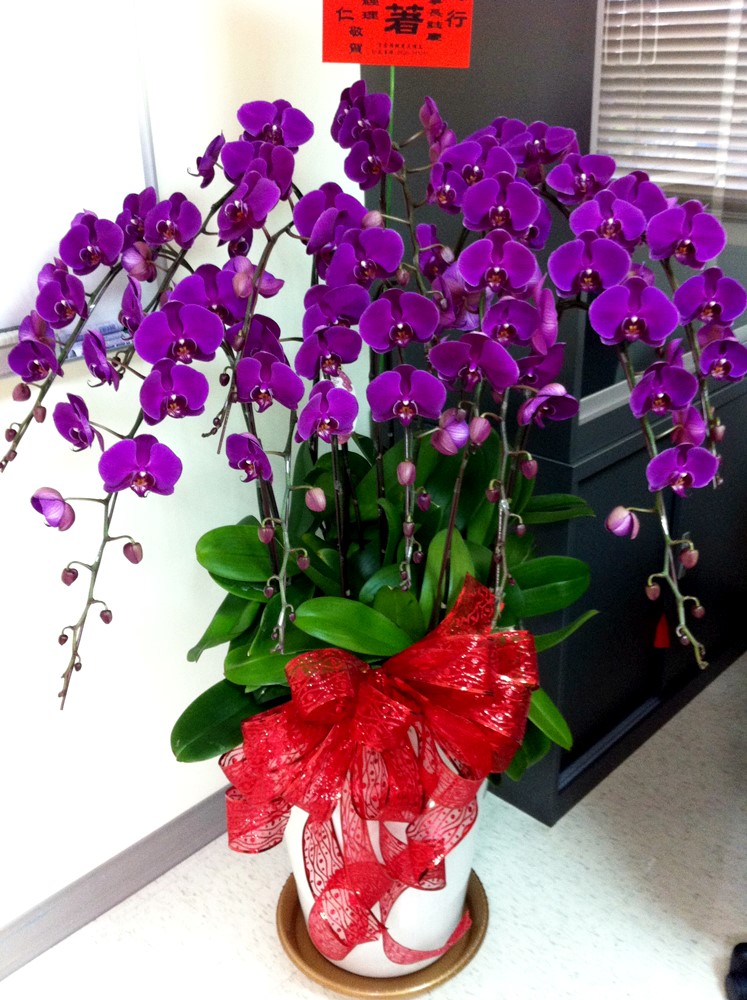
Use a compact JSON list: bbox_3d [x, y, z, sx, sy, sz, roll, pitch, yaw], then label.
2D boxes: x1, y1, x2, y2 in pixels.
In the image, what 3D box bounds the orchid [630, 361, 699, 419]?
[{"bbox_3d":[0.342,-0.130,1.190,0.084,0.074,0.045,-2,18,16],"label":"orchid"}]

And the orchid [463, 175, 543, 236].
[{"bbox_3d":[0.159,-0.365,1.250,0.097,0.076,0.040,8,21,5],"label":"orchid"}]

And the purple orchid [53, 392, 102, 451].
[{"bbox_3d":[-0.331,-0.089,1.130,0.078,0.064,0.035,21,33,40],"label":"purple orchid"}]

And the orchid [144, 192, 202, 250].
[{"bbox_3d":[-0.264,-0.367,1.330,0.079,0.074,0.040,14,14,21],"label":"orchid"}]

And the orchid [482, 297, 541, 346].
[{"bbox_3d":[0.164,-0.212,1.200,0.070,0.057,0.033,2,25,7],"label":"orchid"}]

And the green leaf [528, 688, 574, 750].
[{"bbox_3d":[0.263,0.325,1.500,0.085,0.065,0.050,12,28,27],"label":"green leaf"}]

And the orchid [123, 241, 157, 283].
[{"bbox_3d":[-0.308,-0.314,1.330,0.042,0.050,0.042,-21,13,13],"label":"orchid"}]

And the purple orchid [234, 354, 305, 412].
[{"bbox_3d":[-0.120,-0.137,1.170,0.088,0.072,0.040,17,32,19],"label":"purple orchid"}]

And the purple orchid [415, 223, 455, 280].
[{"bbox_3d":[0.080,-0.314,1.280,0.045,0.070,0.080,26,20,39],"label":"purple orchid"}]

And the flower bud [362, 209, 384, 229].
[{"bbox_3d":[0.000,-0.354,1.270,0.027,0.026,0.027,-1,22,1],"label":"flower bud"}]

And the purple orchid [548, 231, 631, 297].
[{"bbox_3d":[0.236,-0.260,1.110,0.089,0.071,0.035,2,25,7],"label":"purple orchid"}]

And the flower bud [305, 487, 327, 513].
[{"bbox_3d":[-0.069,-0.001,1.200,0.024,0.030,0.024,-10,15,3],"label":"flower bud"}]

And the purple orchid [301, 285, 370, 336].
[{"bbox_3d":[-0.047,-0.240,1.280,0.086,0.074,0.042,-21,27,1],"label":"purple orchid"}]

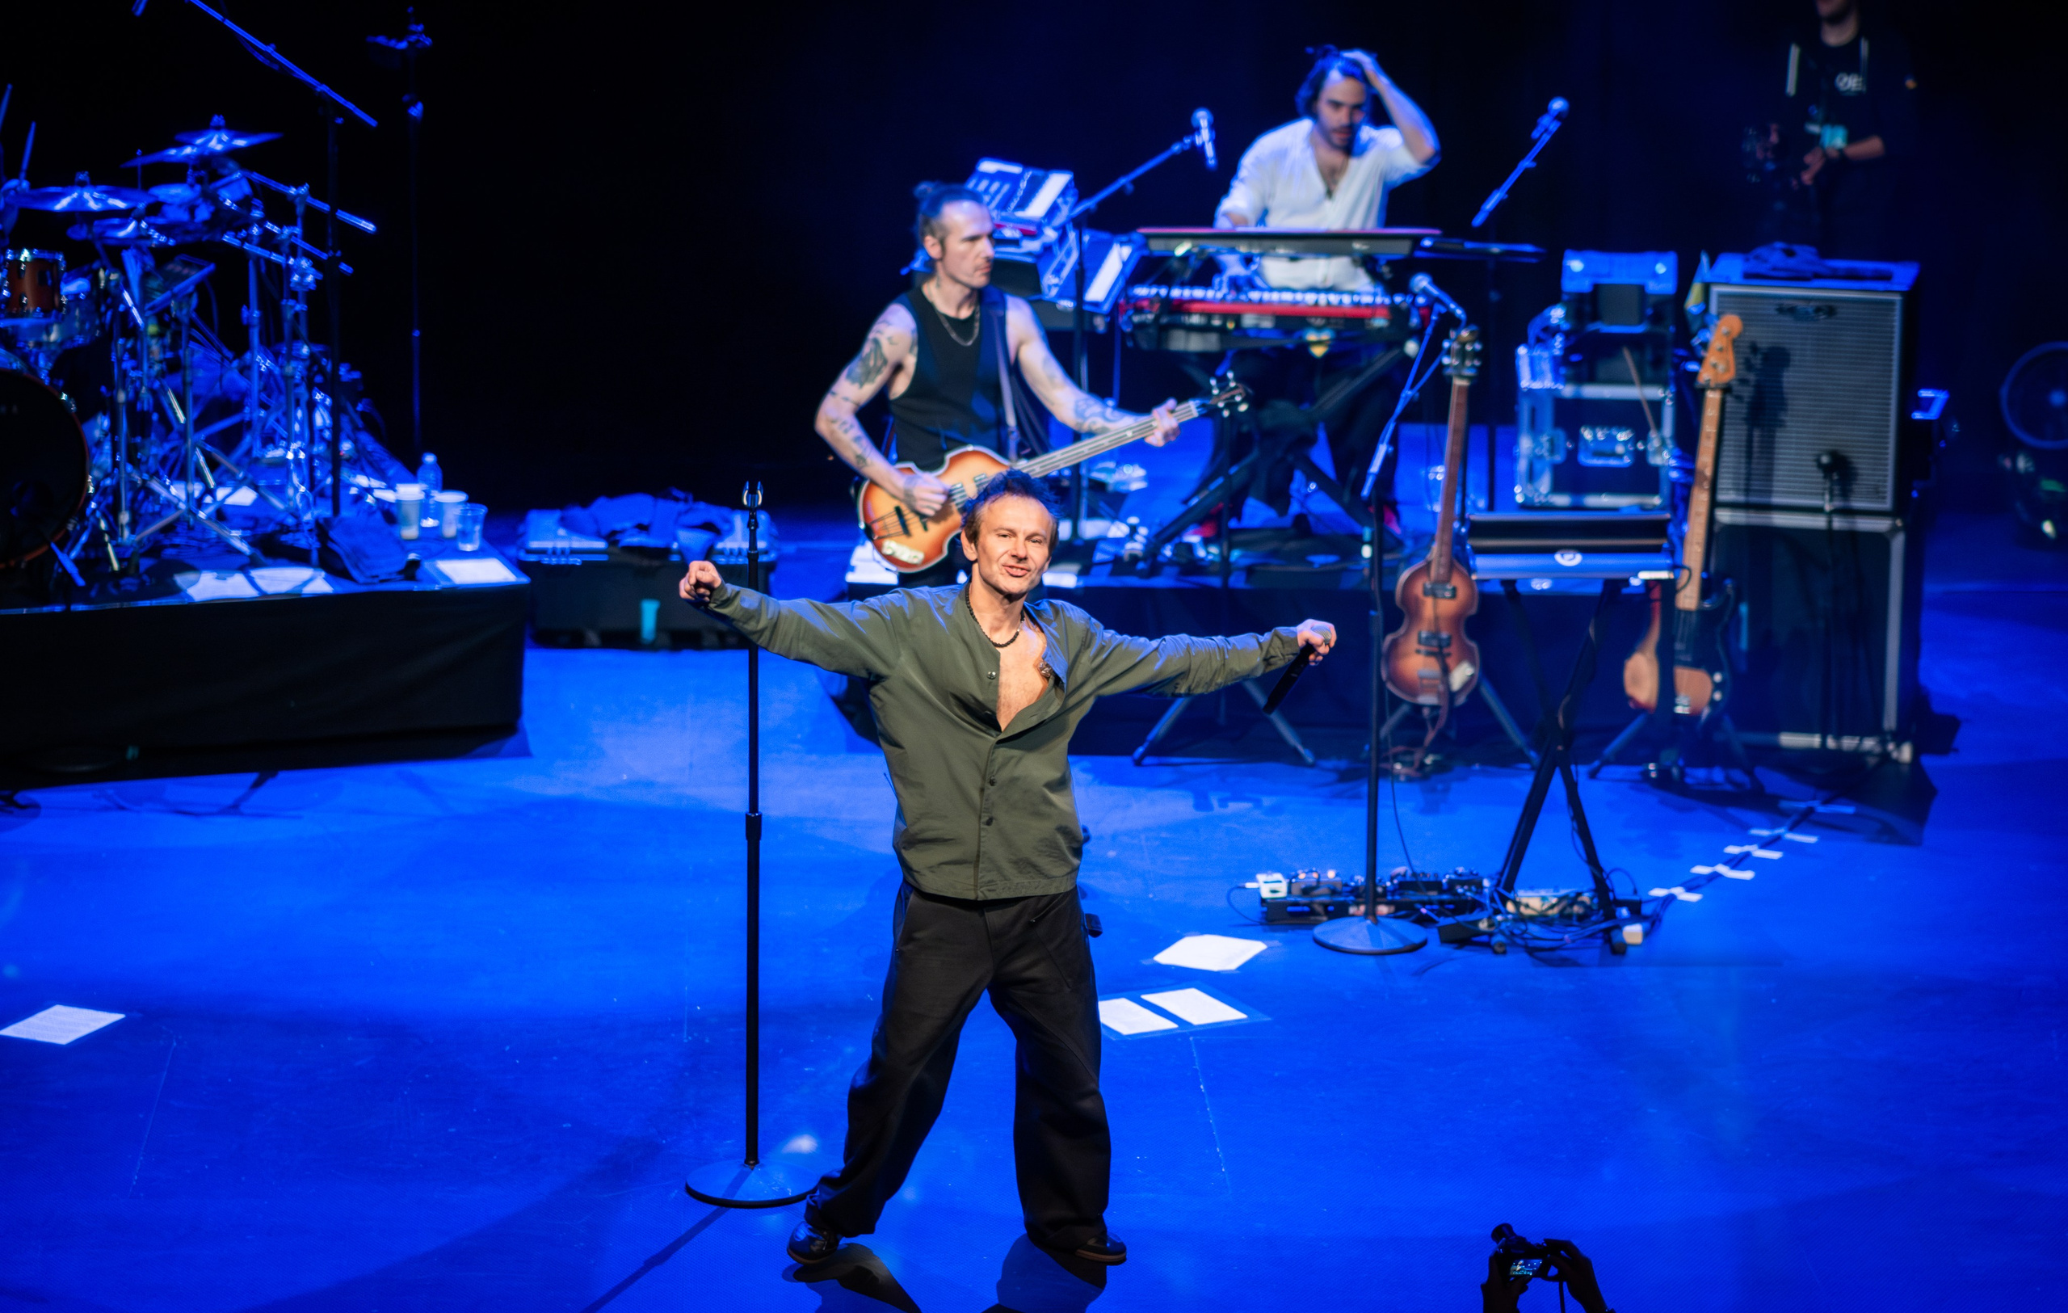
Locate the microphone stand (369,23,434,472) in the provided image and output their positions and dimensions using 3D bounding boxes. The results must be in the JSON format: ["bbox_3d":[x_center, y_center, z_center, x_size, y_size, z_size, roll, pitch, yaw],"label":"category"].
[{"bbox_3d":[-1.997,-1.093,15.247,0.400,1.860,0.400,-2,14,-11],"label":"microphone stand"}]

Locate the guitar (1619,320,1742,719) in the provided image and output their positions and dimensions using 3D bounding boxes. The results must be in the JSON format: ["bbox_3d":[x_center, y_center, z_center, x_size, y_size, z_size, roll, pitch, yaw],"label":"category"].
[{"bbox_3d":[1.807,-0.358,13.220,0.330,1.170,0.080,5,1,6],"label":"guitar"}]

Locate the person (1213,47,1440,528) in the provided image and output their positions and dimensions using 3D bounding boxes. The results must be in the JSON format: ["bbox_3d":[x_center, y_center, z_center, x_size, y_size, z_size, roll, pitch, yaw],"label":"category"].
[{"bbox_3d":[0.851,-1.124,14.418,0.660,1.440,0.650,2,14,3],"label":"person"}]

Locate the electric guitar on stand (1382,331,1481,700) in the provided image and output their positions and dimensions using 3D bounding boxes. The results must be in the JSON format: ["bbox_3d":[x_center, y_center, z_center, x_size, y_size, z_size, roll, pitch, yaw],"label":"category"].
[{"bbox_3d":[1.119,-0.382,13.500,0.280,1.090,0.100,4,2,-7],"label":"electric guitar on stand"}]

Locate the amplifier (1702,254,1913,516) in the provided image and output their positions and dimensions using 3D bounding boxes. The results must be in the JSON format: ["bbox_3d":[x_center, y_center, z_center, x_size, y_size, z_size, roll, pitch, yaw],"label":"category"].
[{"bbox_3d":[2.199,-0.773,13.699,0.570,0.630,0.480,4,14,13],"label":"amplifier"}]

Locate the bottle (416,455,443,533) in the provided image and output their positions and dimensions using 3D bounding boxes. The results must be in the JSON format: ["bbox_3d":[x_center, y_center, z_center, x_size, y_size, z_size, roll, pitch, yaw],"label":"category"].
[{"bbox_3d":[-1.797,-0.491,14.310,0.070,0.220,0.070,1,14,0],"label":"bottle"}]

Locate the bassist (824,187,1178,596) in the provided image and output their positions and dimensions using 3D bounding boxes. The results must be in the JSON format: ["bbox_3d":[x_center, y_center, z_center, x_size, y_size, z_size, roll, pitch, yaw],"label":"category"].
[{"bbox_3d":[-0.094,-0.333,12.419,0.920,1.760,0.500,-2,14,-10],"label":"bassist"}]

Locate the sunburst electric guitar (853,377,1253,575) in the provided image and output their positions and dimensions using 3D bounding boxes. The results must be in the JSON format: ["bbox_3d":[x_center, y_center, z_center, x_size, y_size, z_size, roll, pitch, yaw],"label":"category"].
[{"bbox_3d":[0.056,-0.495,12.280,1.080,0.280,0.100,-20,-1,3],"label":"sunburst electric guitar"}]

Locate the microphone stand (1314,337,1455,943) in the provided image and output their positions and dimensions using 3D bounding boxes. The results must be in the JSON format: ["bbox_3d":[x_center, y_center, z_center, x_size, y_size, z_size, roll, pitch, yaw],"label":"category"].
[{"bbox_3d":[0.892,-0.064,11.812,0.290,1.530,0.460,10,16,34],"label":"microphone stand"}]

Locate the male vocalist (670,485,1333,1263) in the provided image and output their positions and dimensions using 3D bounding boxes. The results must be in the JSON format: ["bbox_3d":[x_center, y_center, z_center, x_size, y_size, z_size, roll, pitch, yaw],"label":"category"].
[{"bbox_3d":[-0.062,0.404,9.719,1.270,1.630,0.450,0,14,-2],"label":"male vocalist"}]

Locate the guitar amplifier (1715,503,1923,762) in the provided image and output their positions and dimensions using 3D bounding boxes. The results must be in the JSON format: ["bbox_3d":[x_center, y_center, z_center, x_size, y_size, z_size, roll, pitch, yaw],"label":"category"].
[{"bbox_3d":[2.271,-0.114,13.957,0.550,0.690,0.460,5,14,15],"label":"guitar amplifier"}]

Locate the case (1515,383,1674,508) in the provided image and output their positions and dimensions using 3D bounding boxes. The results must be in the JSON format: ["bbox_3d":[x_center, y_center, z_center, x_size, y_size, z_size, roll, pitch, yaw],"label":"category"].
[{"bbox_3d":[1.756,-0.705,14.995,0.440,0.380,0.460,1,14,0],"label":"case"}]

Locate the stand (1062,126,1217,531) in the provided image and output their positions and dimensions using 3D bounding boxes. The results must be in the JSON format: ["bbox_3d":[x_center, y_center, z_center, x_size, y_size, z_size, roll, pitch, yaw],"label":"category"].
[{"bbox_3d":[0.274,-0.947,14.086,0.600,1.250,0.330,-6,15,-24],"label":"stand"}]

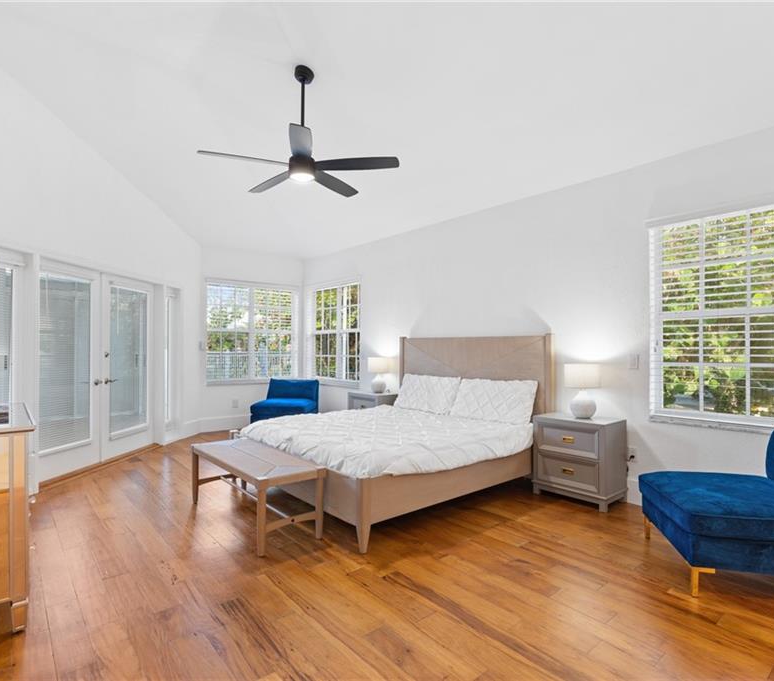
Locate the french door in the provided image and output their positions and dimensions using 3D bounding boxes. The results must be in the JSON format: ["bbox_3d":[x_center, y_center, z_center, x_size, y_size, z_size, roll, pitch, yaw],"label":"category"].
[{"bbox_3d":[-3.079,0.278,4.964,0.080,2.040,1.830,0,-1,5],"label":"french door"}]

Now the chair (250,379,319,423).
[{"bbox_3d":[-1.500,0.980,6.810,0.770,0.750,0.910,0,-1,6],"label":"chair"}]

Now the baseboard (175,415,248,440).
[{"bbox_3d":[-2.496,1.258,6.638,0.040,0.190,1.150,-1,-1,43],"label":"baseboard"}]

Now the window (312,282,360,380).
[{"bbox_3d":[-0.808,-0.104,7.044,0.090,1.530,1.330,0,-1,-40],"label":"window"}]

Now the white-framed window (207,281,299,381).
[{"bbox_3d":[-2.086,-0.101,7.124,1.500,1.530,0.090,0,-1,-40],"label":"white-framed window"}]

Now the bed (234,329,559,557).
[{"bbox_3d":[0.035,0.638,4.250,2.220,1.375,2.070,0,-1,-40],"label":"bed"}]

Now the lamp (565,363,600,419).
[{"bbox_3d":[1.660,0.427,3.858,0.310,0.470,0.310,0,-1,-40],"label":"lamp"}]

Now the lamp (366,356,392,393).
[{"bbox_3d":[-0.118,0.450,5.917,0.300,0.475,0.300,0,-1,-40],"label":"lamp"}]

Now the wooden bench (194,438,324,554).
[{"bbox_3d":[-0.999,1.089,3.355,0.450,0.456,1.270,0,-1,-40],"label":"wooden bench"}]

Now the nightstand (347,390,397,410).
[{"bbox_3d":[-0.164,1.015,5.950,0.400,0.656,0.610,0,-1,-40],"label":"nightstand"}]

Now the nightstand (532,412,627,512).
[{"bbox_3d":[1.629,0.989,3.852,0.400,0.656,0.610,0,-1,-40],"label":"nightstand"}]

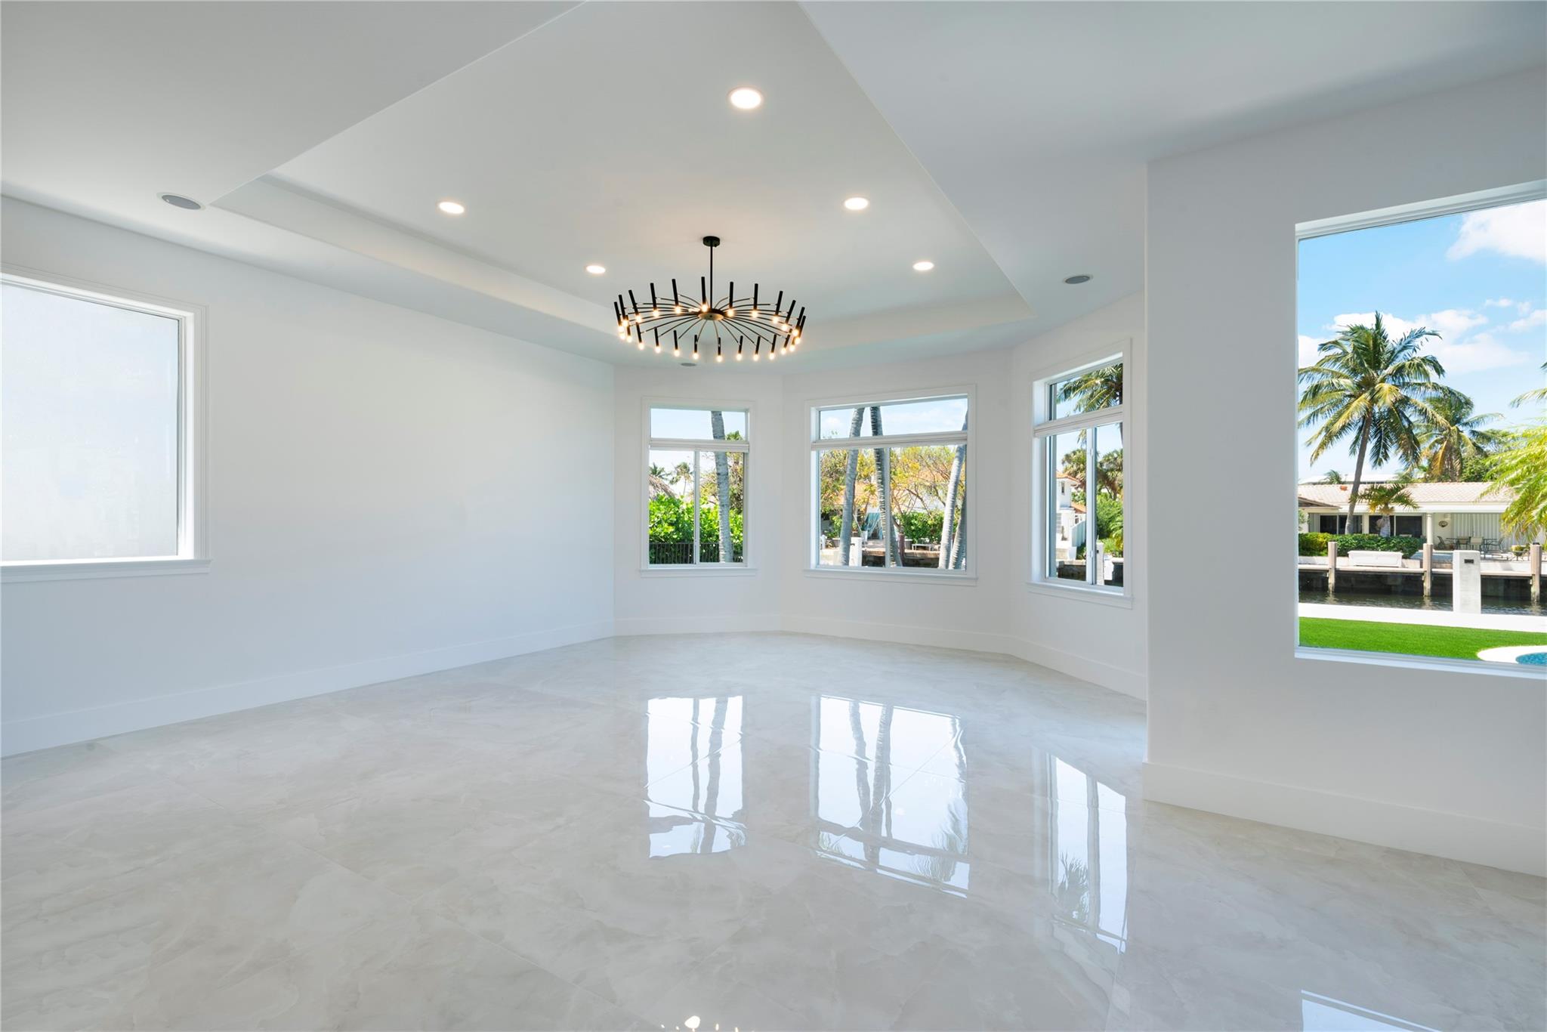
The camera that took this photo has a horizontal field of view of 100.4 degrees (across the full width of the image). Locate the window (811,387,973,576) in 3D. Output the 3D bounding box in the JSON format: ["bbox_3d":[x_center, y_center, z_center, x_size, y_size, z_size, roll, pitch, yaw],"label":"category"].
[{"bbox_3d":[1.172,-0.293,6.636,1.692,1.746,0.140,0,-1,31],"label":"window"}]

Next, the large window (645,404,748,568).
[{"bbox_3d":[-0.817,-0.305,7.091,1.085,1.747,0.140,0,-1,-14],"label":"large window"}]

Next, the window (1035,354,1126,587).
[{"bbox_3d":[2.443,-0.297,5.111,0.140,1.740,1.038,0,-1,-14],"label":"window"}]

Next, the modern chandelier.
[{"bbox_3d":[-0.416,-1.517,4.332,1.224,0.696,1.224,0,-1,0],"label":"modern chandelier"}]

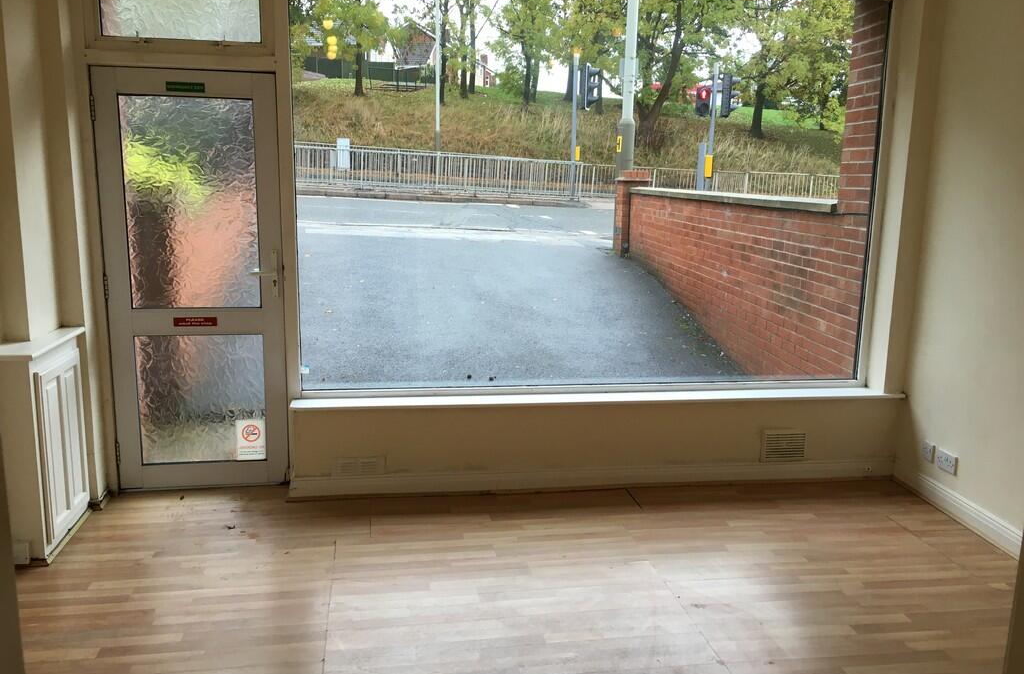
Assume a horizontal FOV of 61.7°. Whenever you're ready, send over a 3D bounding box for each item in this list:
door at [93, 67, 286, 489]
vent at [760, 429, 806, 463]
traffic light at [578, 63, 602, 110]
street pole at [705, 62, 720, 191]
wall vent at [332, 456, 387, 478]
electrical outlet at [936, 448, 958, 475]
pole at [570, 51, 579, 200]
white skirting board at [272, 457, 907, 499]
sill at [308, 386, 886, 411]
[{"bbox_3d":[-1.528,-0.240,4.151,0.808,2.017,0.060,-1,10,-8],"label":"door"},{"bbox_3d":[1.419,0.568,4.495,0.240,0.165,0.018,-1,10,-8],"label":"vent"},{"bbox_3d":[1.911,-6.061,20.800,0.500,1.080,0.480,4,11,14],"label":"traffic light"},{"bbox_3d":[4.693,-4.744,20.203,0.120,3.305,0.120,-1,10,-8],"label":"street pole"},{"bbox_3d":[-0.747,0.631,4.199,0.250,0.095,0.015,-1,10,-8],"label":"wall vent"},{"bbox_3d":[2.087,0.600,4.116,0.020,0.086,0.146,0,10,-5],"label":"electrical outlet"},{"bbox_3d":[1.521,-5.043,20.687,0.120,3.484,0.120,-1,10,-8],"label":"pole"},{"bbox_3d":[0.485,0.721,4.389,3.157,0.102,0.020,-1,10,-8],"label":"white skirting board"},{"bbox_3d":[0.491,0.320,4.398,3.150,0.023,0.171,-1,10,-8],"label":"sill"}]

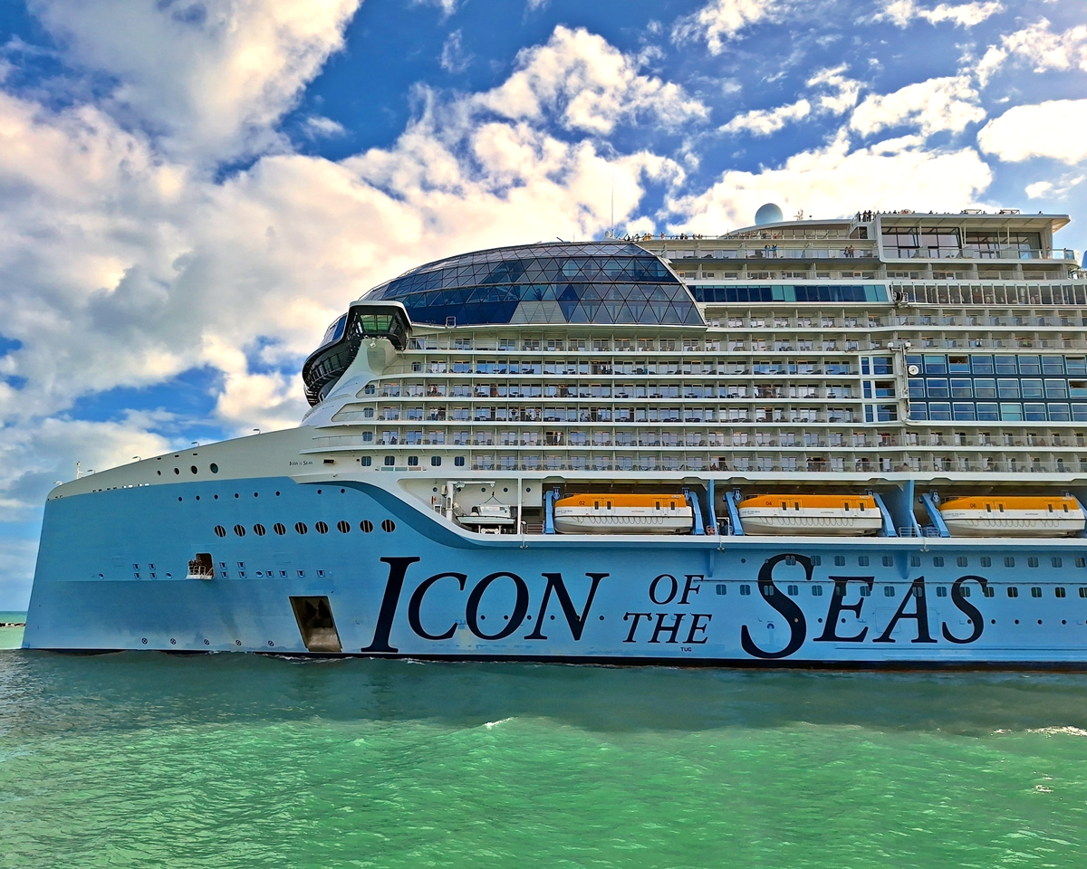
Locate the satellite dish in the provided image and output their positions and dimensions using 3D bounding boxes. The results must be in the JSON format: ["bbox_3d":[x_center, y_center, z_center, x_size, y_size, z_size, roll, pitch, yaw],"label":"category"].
[{"bbox_3d":[30.100,-29.100,102.800,3.650,3.500,3.650,0,-13,0],"label":"satellite dish"}]

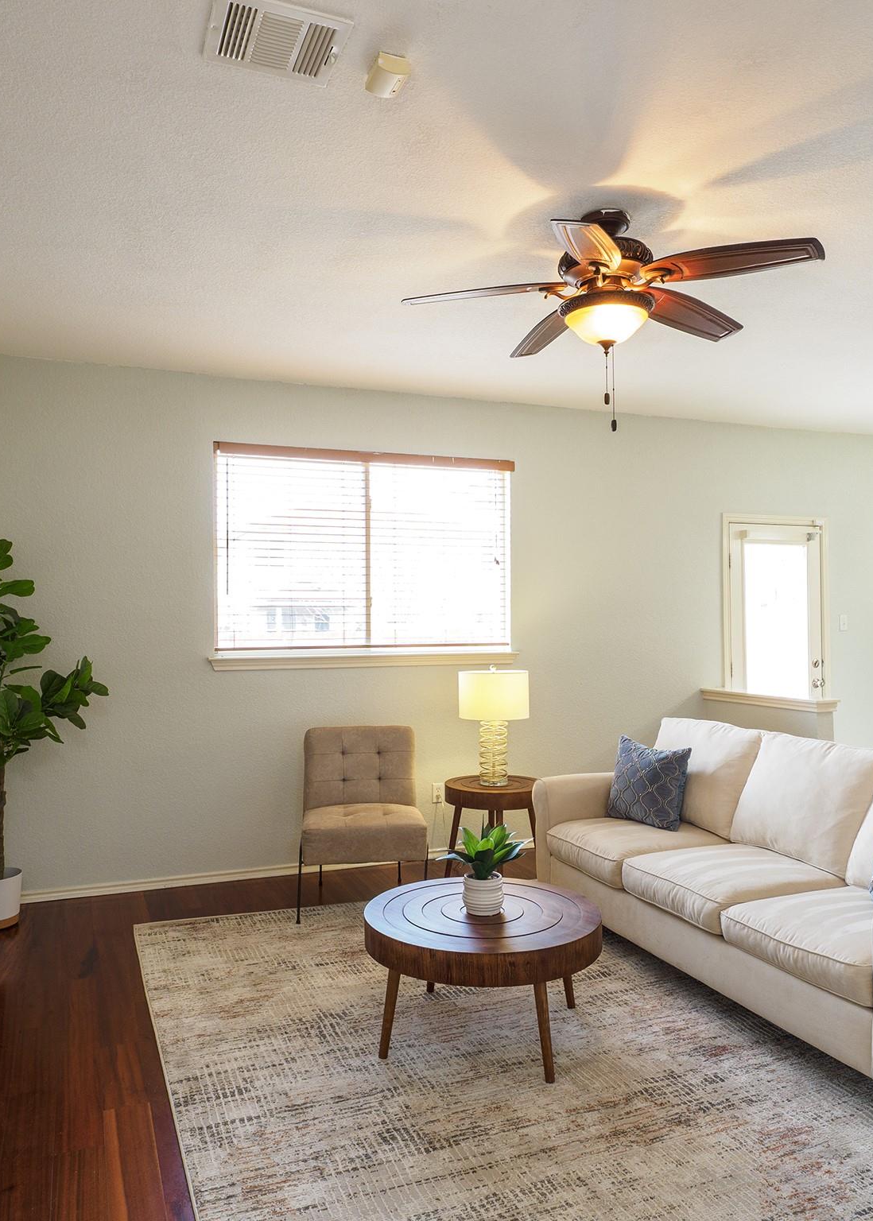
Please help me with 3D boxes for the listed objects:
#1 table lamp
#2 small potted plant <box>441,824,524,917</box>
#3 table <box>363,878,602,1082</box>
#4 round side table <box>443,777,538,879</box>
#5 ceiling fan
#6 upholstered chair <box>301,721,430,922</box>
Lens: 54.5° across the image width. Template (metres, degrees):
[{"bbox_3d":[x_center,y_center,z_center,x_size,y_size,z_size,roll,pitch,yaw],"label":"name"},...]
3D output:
[{"bbox_3d":[0.305,0.614,4.516,0.383,0.624,0.383,0,-1,0],"label":"table lamp"},{"bbox_3d":[0.157,0.875,2.860,0.268,0.292,0.255,0,-1,0],"label":"small potted plant"},{"bbox_3d":[0.157,1.218,2.868,0.785,0.420,0.785,0,-1,0],"label":"table"},{"bbox_3d":[0.298,1.179,4.427,0.507,0.545,0.507,0,-1,0],"label":"round side table"},{"bbox_3d":[0.562,-1.096,2.841,1.330,0.452,1.330,0,-1,0],"label":"ceiling fan"},{"bbox_3d":[-0.376,1.026,4.267,0.600,0.850,0.700,0,-1,-7],"label":"upholstered chair"}]

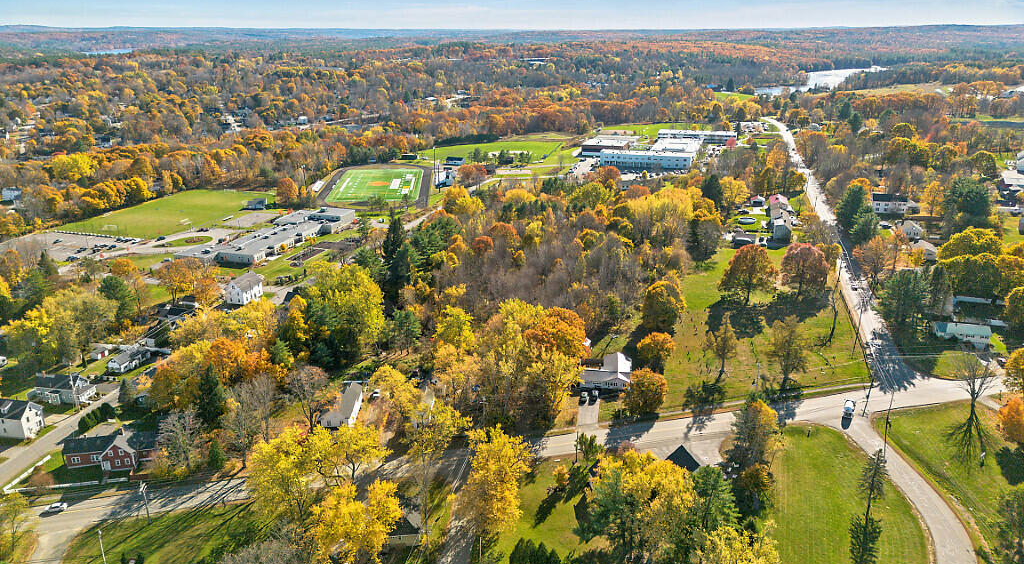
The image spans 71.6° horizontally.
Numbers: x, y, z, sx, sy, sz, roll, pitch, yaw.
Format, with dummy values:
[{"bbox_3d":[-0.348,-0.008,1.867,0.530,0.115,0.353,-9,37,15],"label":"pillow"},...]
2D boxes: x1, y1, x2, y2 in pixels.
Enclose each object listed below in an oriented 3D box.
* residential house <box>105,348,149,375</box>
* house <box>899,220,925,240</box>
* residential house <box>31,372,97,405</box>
[{"bbox_3d":[-132.310,26.160,245.320,6.200,4.910,12.610,6,21,17],"label":"residential house"},{"bbox_3d":[217.000,-29.090,385.812,11.500,8.400,10.500,3,20,9],"label":"house"},{"bbox_3d":[-135.700,31.604,213.378,16.500,6.500,9.000,1,20,4],"label":"residential house"}]

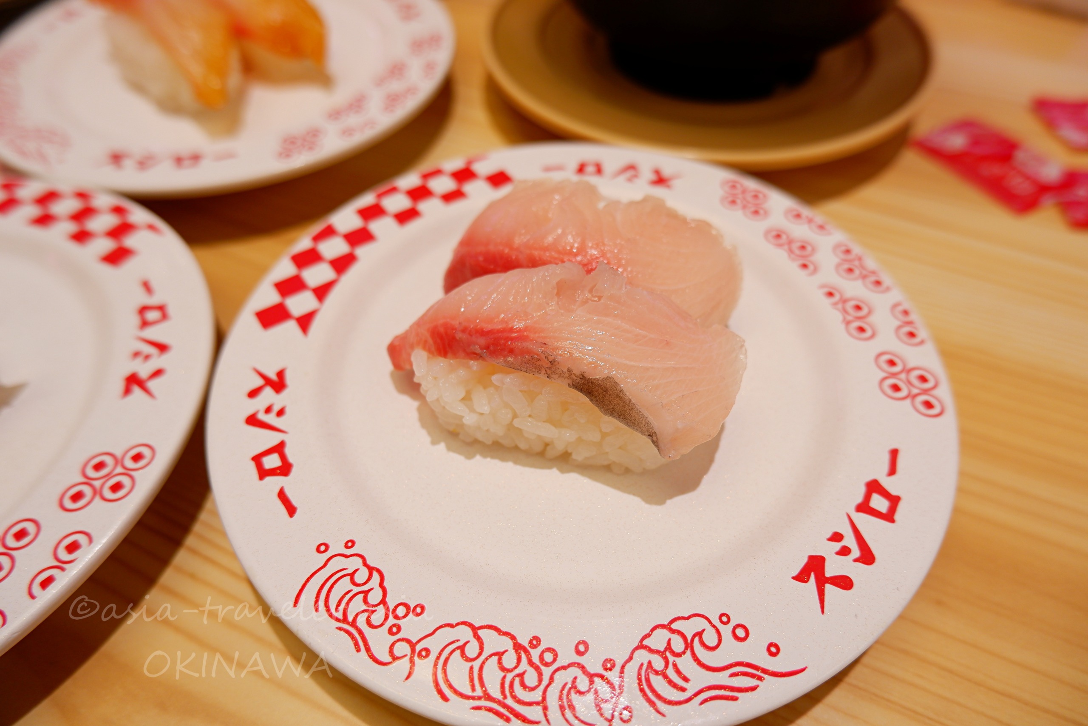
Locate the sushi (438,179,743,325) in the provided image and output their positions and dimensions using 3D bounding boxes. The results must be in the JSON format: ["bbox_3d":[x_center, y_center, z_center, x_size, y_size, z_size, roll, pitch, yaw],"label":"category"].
[{"bbox_3d":[0.011,-0.024,0.152,0.068,0.028,0.032,3,50,4],"label":"sushi"}]

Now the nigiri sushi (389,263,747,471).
[{"bbox_3d":[0.004,-0.002,0.134,0.071,0.028,0.032,9,51,10],"label":"nigiri sushi"}]

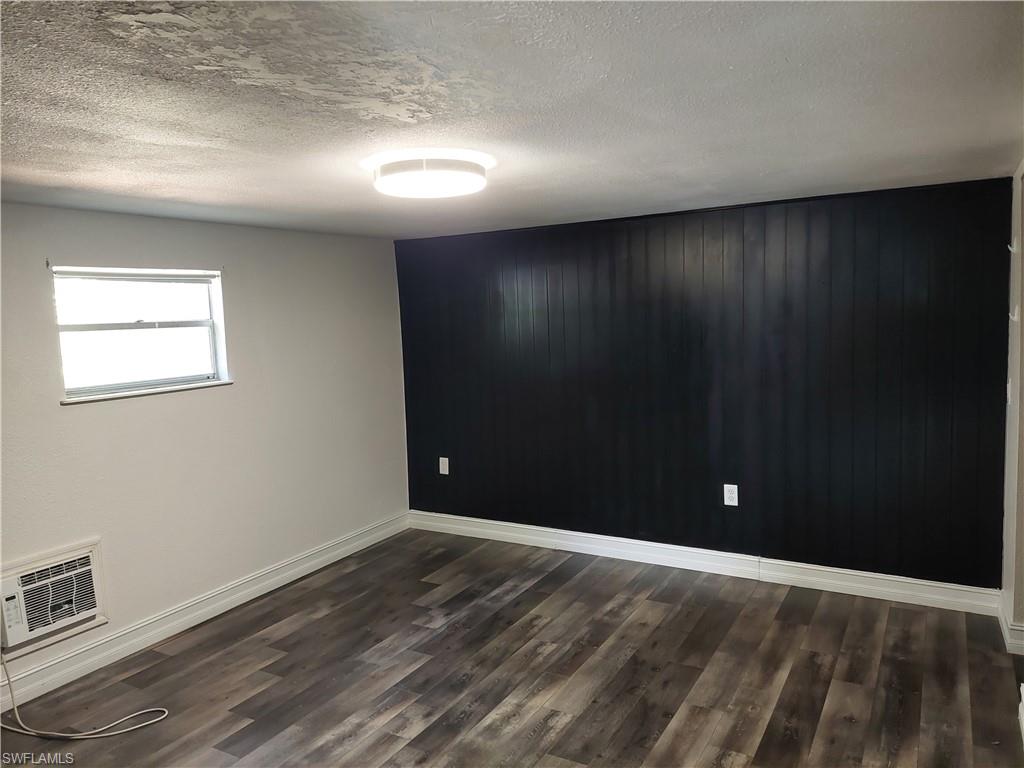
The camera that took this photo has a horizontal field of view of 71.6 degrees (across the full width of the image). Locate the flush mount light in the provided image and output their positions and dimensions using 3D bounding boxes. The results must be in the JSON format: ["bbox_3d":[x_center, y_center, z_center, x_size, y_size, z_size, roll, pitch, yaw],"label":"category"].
[{"bbox_3d":[-0.293,-0.744,2.551,0.470,0.090,0.470,-2,6,0],"label":"flush mount light"}]

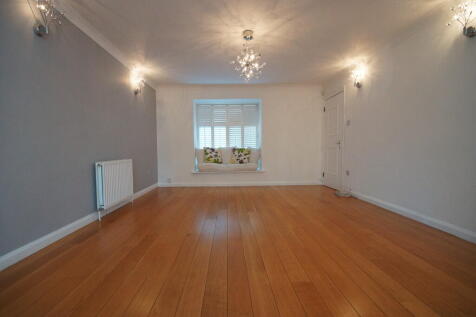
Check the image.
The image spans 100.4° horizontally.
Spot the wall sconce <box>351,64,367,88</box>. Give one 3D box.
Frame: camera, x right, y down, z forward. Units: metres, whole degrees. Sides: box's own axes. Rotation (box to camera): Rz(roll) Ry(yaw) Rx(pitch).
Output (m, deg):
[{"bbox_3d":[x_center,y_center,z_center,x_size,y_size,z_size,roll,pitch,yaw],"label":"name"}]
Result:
[{"bbox_3d":[1.984,-1.393,3.332,0.190,0.410,0.250,0,2,-3],"label":"wall sconce"}]

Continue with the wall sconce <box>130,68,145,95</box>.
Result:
[{"bbox_3d":[-1.709,-1.354,3.468,0.190,0.410,0.250,0,2,-3],"label":"wall sconce"}]

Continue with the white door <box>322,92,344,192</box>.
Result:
[{"bbox_3d":[2.052,-0.327,4.253,0.070,1.980,0.790,0,2,-3],"label":"white door"}]

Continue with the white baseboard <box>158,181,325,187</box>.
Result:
[{"bbox_3d":[0.088,0.612,4.692,3.873,0.095,0.020,0,2,-3],"label":"white baseboard"}]

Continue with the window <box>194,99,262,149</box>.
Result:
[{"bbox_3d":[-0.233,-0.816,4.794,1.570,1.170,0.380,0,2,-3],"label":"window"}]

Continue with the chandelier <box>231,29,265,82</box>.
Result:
[{"bbox_3d":[0.138,-1.335,2.607,0.450,0.609,0.450,0,2,-3],"label":"chandelier"}]

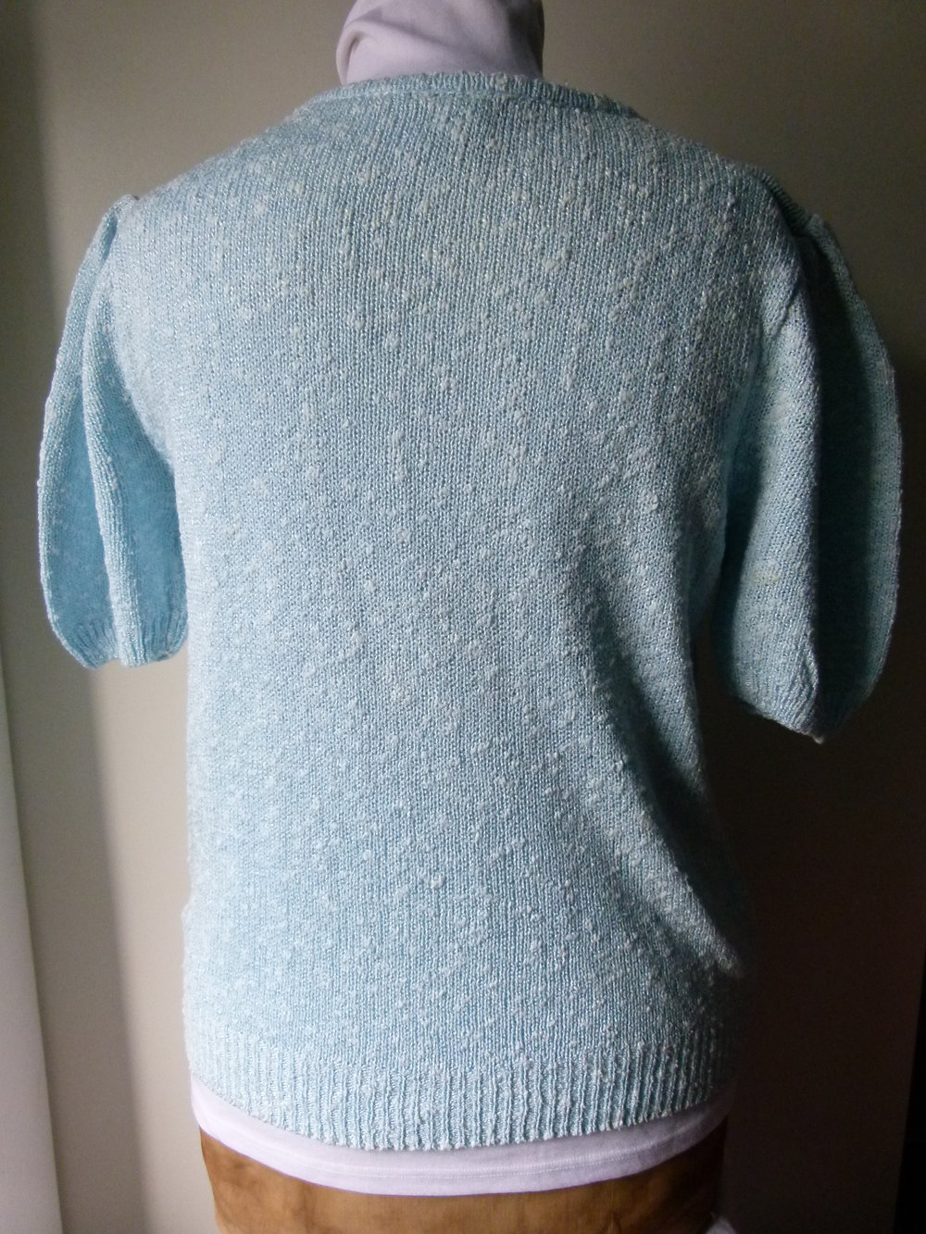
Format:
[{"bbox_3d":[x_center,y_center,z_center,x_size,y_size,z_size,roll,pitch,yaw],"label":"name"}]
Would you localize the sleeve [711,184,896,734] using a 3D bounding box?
[{"bbox_3d":[0.211,-0.086,0.545,0.110,0.300,0.150,0,10,1],"label":"sleeve"}]

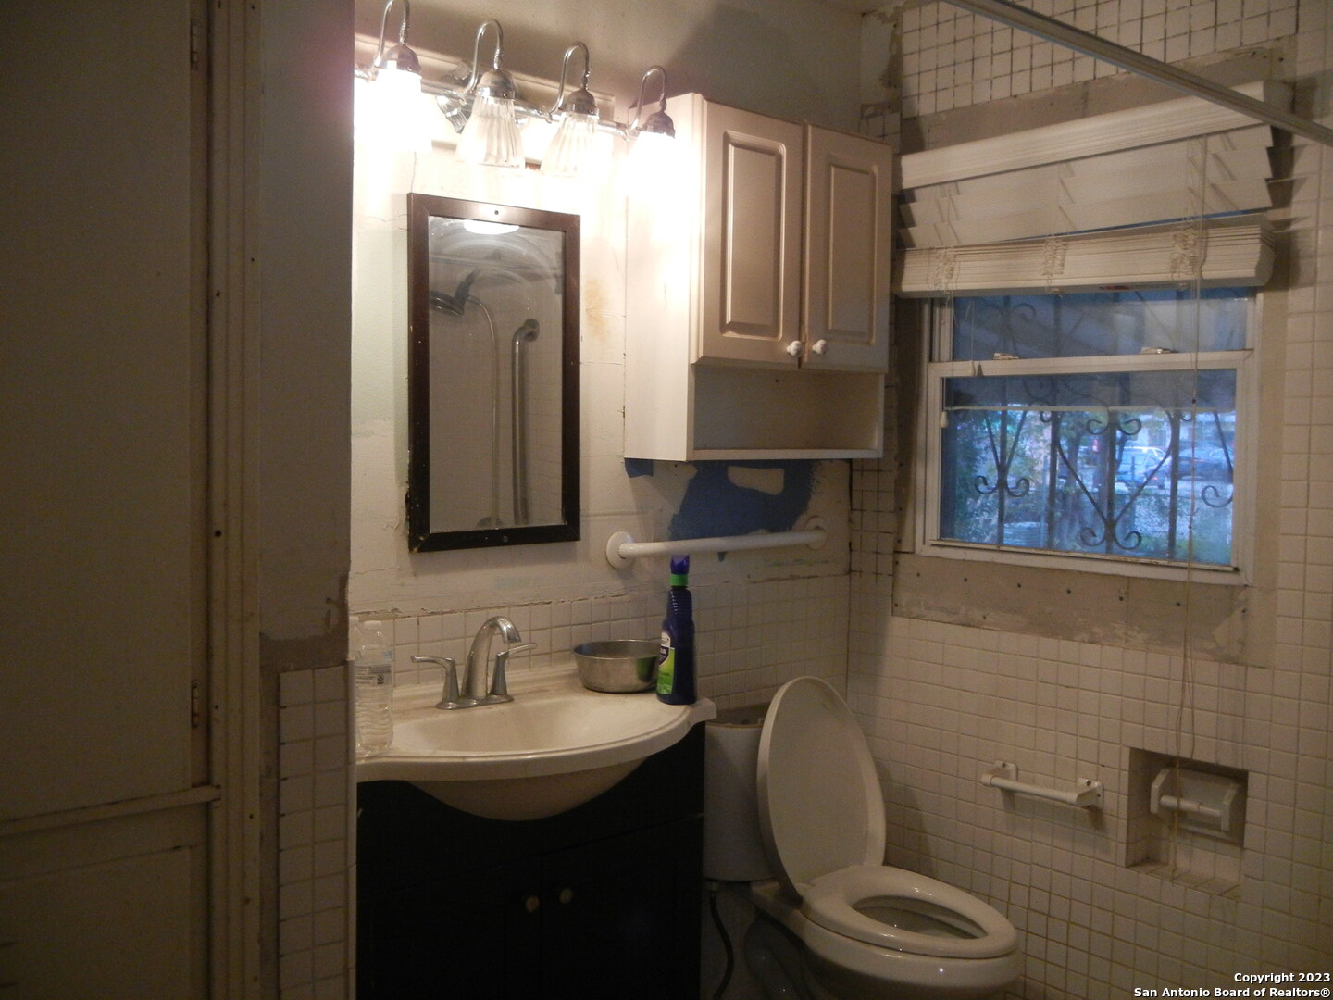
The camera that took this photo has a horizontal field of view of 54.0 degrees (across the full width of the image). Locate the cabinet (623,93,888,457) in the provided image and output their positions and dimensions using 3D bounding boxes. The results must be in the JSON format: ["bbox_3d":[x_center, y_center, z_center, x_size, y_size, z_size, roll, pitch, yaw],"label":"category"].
[{"bbox_3d":[0.212,-0.444,2.824,0.600,0.706,0.214,-2,4,-42],"label":"cabinet"}]

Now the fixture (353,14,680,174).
[{"bbox_3d":[-0.261,-0.712,2.370,0.690,0.266,0.225,-2,4,-42],"label":"fixture"}]

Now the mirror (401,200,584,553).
[{"bbox_3d":[-0.319,-0.234,2.487,0.378,0.642,0.027,-2,4,-42],"label":"mirror"}]

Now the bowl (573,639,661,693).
[{"bbox_3d":[-0.081,0.319,2.494,0.174,0.072,0.174,1,3,0],"label":"bowl"}]

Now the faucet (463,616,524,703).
[{"bbox_3d":[-0.304,0.283,2.301,0.042,0.157,0.155,-2,4,-42],"label":"faucet"}]

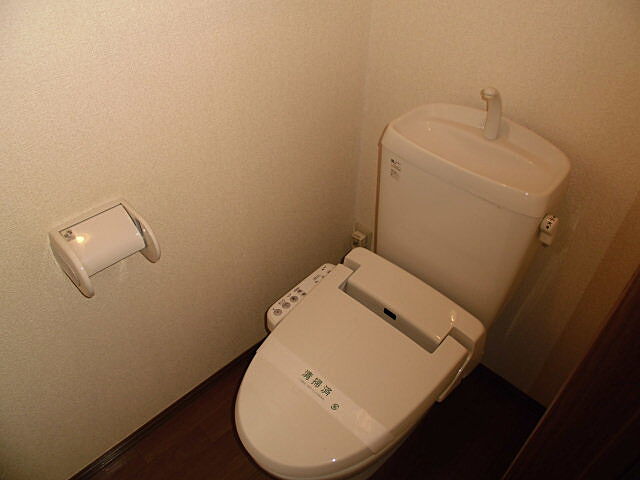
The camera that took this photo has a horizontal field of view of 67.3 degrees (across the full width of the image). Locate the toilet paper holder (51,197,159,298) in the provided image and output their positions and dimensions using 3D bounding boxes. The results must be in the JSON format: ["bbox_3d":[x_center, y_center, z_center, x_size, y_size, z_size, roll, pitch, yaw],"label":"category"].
[{"bbox_3d":[-0.423,0.021,0.963,0.117,0.121,0.165,32,49,33],"label":"toilet paper holder"}]

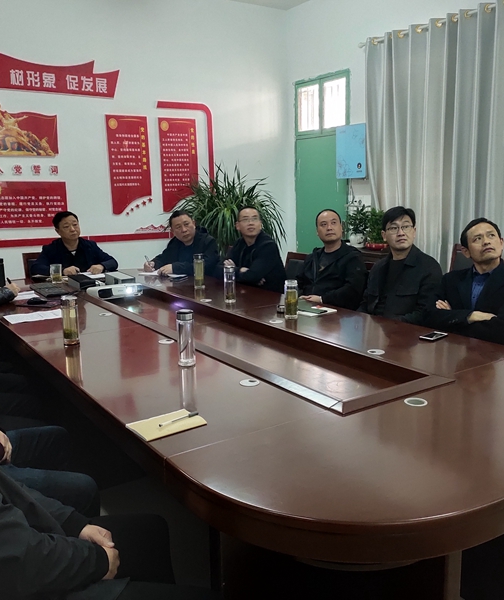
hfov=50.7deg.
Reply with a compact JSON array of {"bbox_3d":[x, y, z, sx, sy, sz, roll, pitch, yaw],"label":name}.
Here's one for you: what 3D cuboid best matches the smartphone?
[{"bbox_3d":[0.865,0.169,2.520,0.073,0.008,0.150,10,16,44],"label":"smartphone"}]

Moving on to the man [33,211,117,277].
[{"bbox_3d":[-1.507,-0.103,4.589,0.640,1.301,0.740,-7,13,-28],"label":"man"}]

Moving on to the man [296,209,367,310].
[{"bbox_3d":[0.488,0.073,3.358,0.700,1.290,0.530,-11,14,-42],"label":"man"}]

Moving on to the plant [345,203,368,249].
[{"bbox_3d":[1.051,-0.749,5.346,0.230,0.460,0.230,-1,10,0],"label":"plant"}]

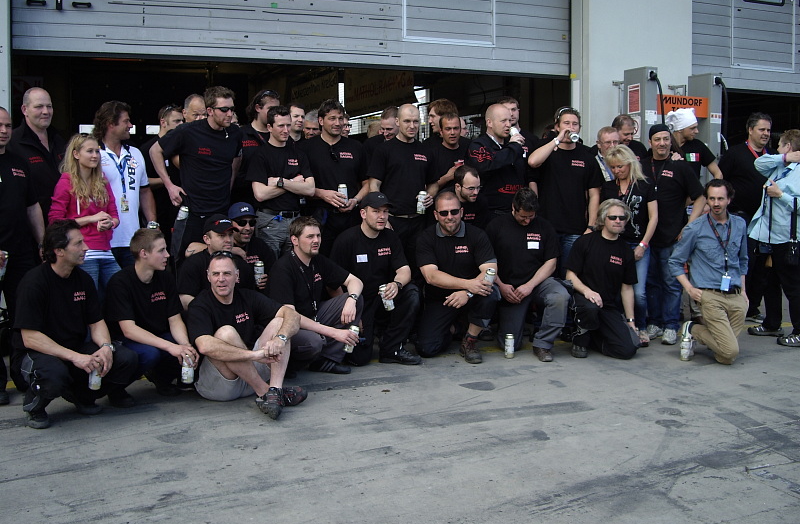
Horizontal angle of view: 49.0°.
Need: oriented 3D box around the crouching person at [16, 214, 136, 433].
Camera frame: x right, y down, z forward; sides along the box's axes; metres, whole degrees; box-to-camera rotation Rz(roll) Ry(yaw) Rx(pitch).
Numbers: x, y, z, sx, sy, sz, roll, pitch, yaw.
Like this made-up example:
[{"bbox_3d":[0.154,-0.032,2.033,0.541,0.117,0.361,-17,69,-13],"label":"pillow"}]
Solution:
[{"bbox_3d":[-1.739,0.298,4.750,0.680,1.020,0.580,4,7,40],"label":"crouching person"}]

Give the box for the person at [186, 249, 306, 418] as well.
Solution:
[{"bbox_3d":[-0.851,0.370,4.900,0.600,0.850,0.740,-4,7,-38],"label":"person"}]

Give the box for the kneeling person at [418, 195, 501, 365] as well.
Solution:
[{"bbox_3d":[0.414,0.088,6.220,0.590,1.170,0.760,-1,5,-8],"label":"kneeling person"}]

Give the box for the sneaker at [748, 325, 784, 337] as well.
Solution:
[{"bbox_3d":[3.038,0.551,7.280,0.295,0.110,0.110,0,5,-2],"label":"sneaker"}]

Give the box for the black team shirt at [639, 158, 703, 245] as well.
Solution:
[{"bbox_3d":[2.141,-0.471,6.950,0.550,0.720,0.320,3,6,25],"label":"black team shirt"}]

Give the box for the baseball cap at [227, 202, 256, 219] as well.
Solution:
[{"bbox_3d":[-1.040,-0.336,5.780,0.175,0.130,0.260,-3,6,-27],"label":"baseball cap"}]

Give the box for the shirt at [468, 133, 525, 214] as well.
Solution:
[{"bbox_3d":[0.746,-0.676,6.750,0.480,0.620,0.360,-4,7,-36],"label":"shirt"}]

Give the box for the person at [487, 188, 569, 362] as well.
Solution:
[{"bbox_3d":[0.963,0.057,6.630,0.640,1.220,0.800,0,5,-2],"label":"person"}]

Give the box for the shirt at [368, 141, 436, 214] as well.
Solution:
[{"bbox_3d":[0.030,-0.633,6.580,0.550,0.600,0.320,-2,6,-18],"label":"shirt"}]

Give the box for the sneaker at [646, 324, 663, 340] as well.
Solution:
[{"bbox_3d":[2.053,0.563,7.050,0.115,0.120,0.300,4,6,33],"label":"sneaker"}]

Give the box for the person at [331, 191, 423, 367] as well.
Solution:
[{"bbox_3d":[-0.180,0.086,6.450,0.640,1.200,0.760,-2,6,-18],"label":"person"}]

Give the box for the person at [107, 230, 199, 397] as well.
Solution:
[{"bbox_3d":[-1.510,0.291,5.380,0.680,0.990,0.560,5,7,43],"label":"person"}]

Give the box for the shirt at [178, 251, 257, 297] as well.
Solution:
[{"bbox_3d":[-1.164,0.215,5.600,0.520,0.560,0.320,-3,6,-32],"label":"shirt"}]

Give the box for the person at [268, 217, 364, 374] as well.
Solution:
[{"bbox_3d":[-0.553,0.206,5.750,0.680,1.020,0.560,4,7,40],"label":"person"}]

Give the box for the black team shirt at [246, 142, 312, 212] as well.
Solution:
[{"bbox_3d":[-0.826,-0.572,6.070,0.470,0.500,0.290,-2,6,-22],"label":"black team shirt"}]

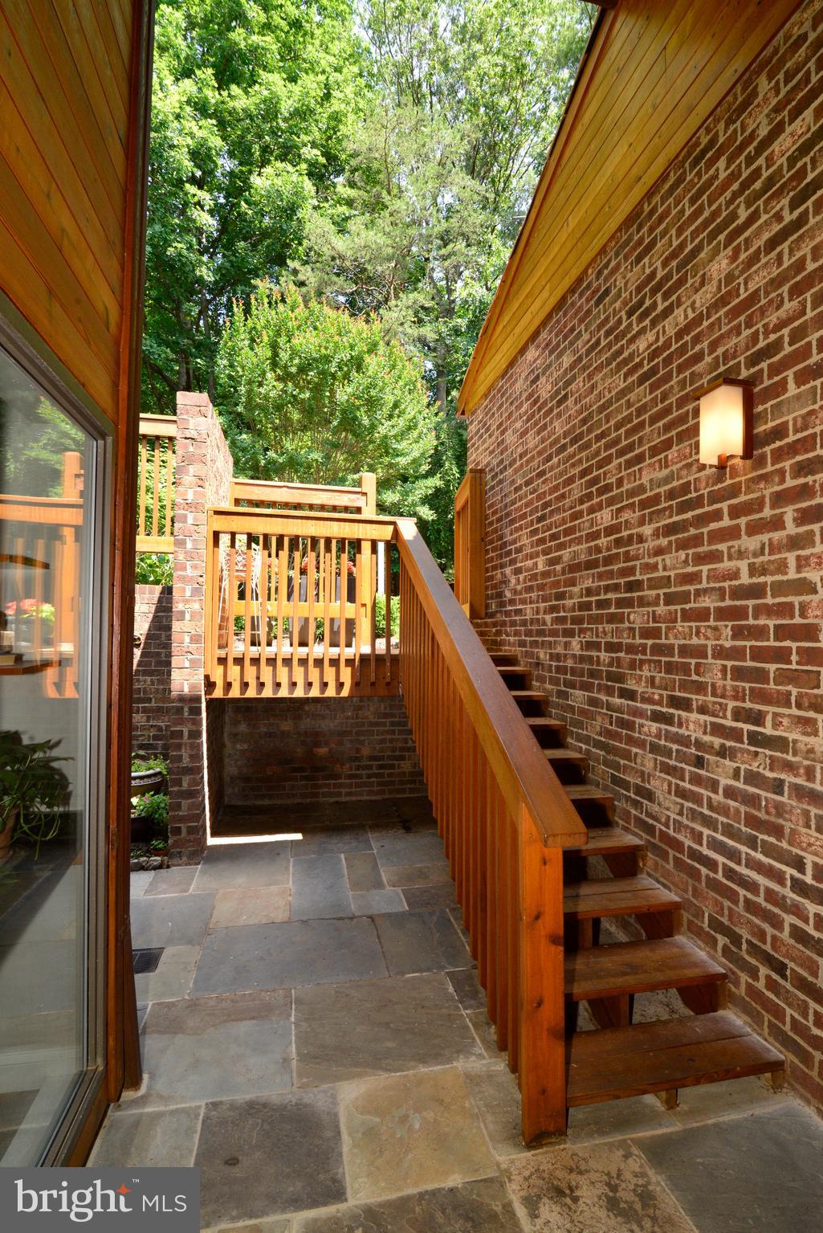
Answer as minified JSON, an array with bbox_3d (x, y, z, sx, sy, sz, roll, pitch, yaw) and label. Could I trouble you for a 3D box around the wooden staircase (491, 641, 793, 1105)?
[{"bbox_3d":[0.605,0.956,3.054,0.875,1.399,2.520,0,-1,-12],"label":"wooden staircase"}]

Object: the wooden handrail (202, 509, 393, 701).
[{"bbox_3d":[-0.820,-0.095,4.245,1.448,1.415,0.140,0,-1,-12],"label":"wooden handrail"}]

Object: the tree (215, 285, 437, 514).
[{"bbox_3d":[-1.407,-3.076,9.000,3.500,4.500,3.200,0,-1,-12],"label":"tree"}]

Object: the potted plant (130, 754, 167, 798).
[{"bbox_3d":[-2.154,1.229,4.200,0.520,0.310,0.520,0,-1,-12],"label":"potted plant"}]

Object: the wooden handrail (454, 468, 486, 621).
[{"bbox_3d":[0.554,-0.650,5.273,0.150,1.360,0.530,0,-1,-12],"label":"wooden handrail"}]

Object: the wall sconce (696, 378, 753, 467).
[{"bbox_3d":[1.209,-0.717,2.118,0.145,0.328,0.160,0,-1,-12],"label":"wall sconce"}]

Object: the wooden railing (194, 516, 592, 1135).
[{"bbox_3d":[-0.489,0.409,2.956,1.580,2.484,2.775,0,-1,-12],"label":"wooden railing"}]

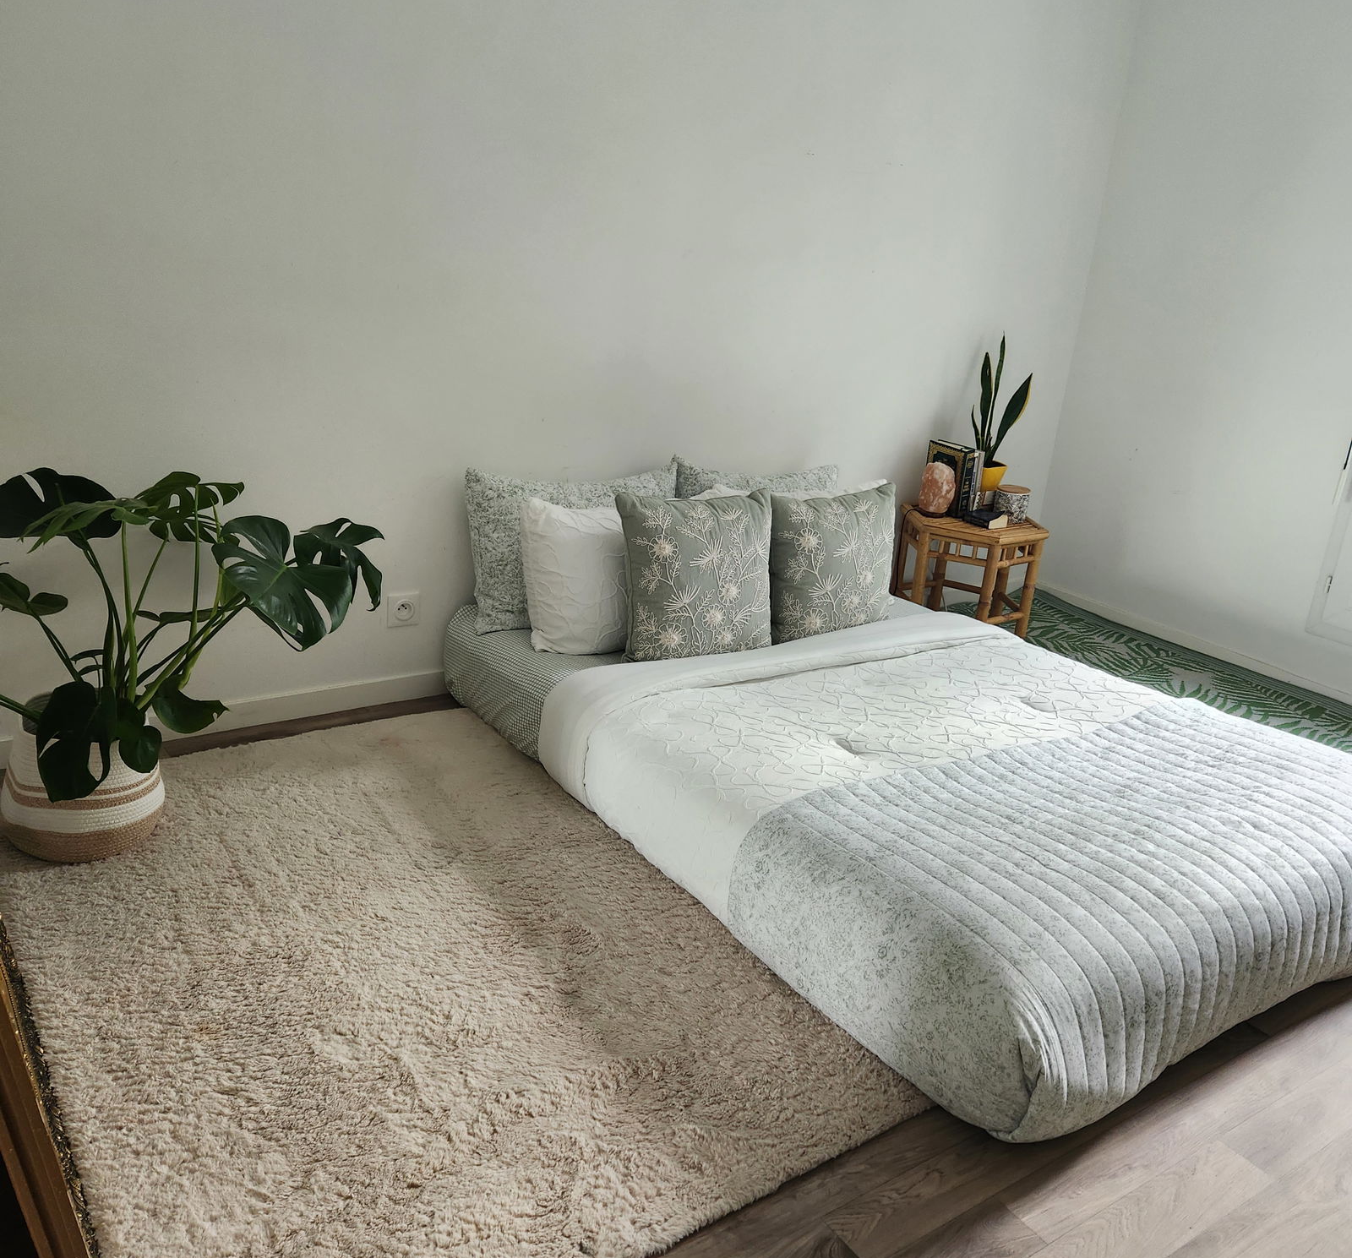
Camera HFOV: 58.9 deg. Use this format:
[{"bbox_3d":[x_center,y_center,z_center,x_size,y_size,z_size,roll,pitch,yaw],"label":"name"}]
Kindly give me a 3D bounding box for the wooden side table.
[{"bbox_3d":[0.943,-0.150,3.891,0.475,0.425,0.415,-9,24,-34],"label":"wooden side table"}]

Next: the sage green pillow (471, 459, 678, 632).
[{"bbox_3d":[-0.251,-0.234,3.189,0.640,0.440,0.160,-9,9,-34],"label":"sage green pillow"}]

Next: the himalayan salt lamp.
[{"bbox_3d":[0.845,-0.455,3.840,0.120,0.175,0.120,-9,24,-34],"label":"himalayan salt lamp"}]

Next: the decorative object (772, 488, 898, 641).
[{"bbox_3d":[0.446,-0.197,3.323,0.450,0.430,0.150,-9,9,-34],"label":"decorative object"}]

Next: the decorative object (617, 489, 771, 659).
[{"bbox_3d":[0.064,-0.147,3.059,0.460,0.430,0.150,-9,9,-34],"label":"decorative object"}]

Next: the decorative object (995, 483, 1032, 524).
[{"bbox_3d":[1.090,-0.399,3.842,0.113,0.105,0.113,-9,24,-34],"label":"decorative object"}]

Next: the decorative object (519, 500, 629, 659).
[{"bbox_3d":[-0.123,-0.166,3.097,0.560,0.410,0.160,-9,7,-34],"label":"decorative object"}]

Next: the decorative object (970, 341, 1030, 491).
[{"bbox_3d":[1.033,-0.677,3.814,0.200,0.490,0.170,-9,24,-34],"label":"decorative object"}]

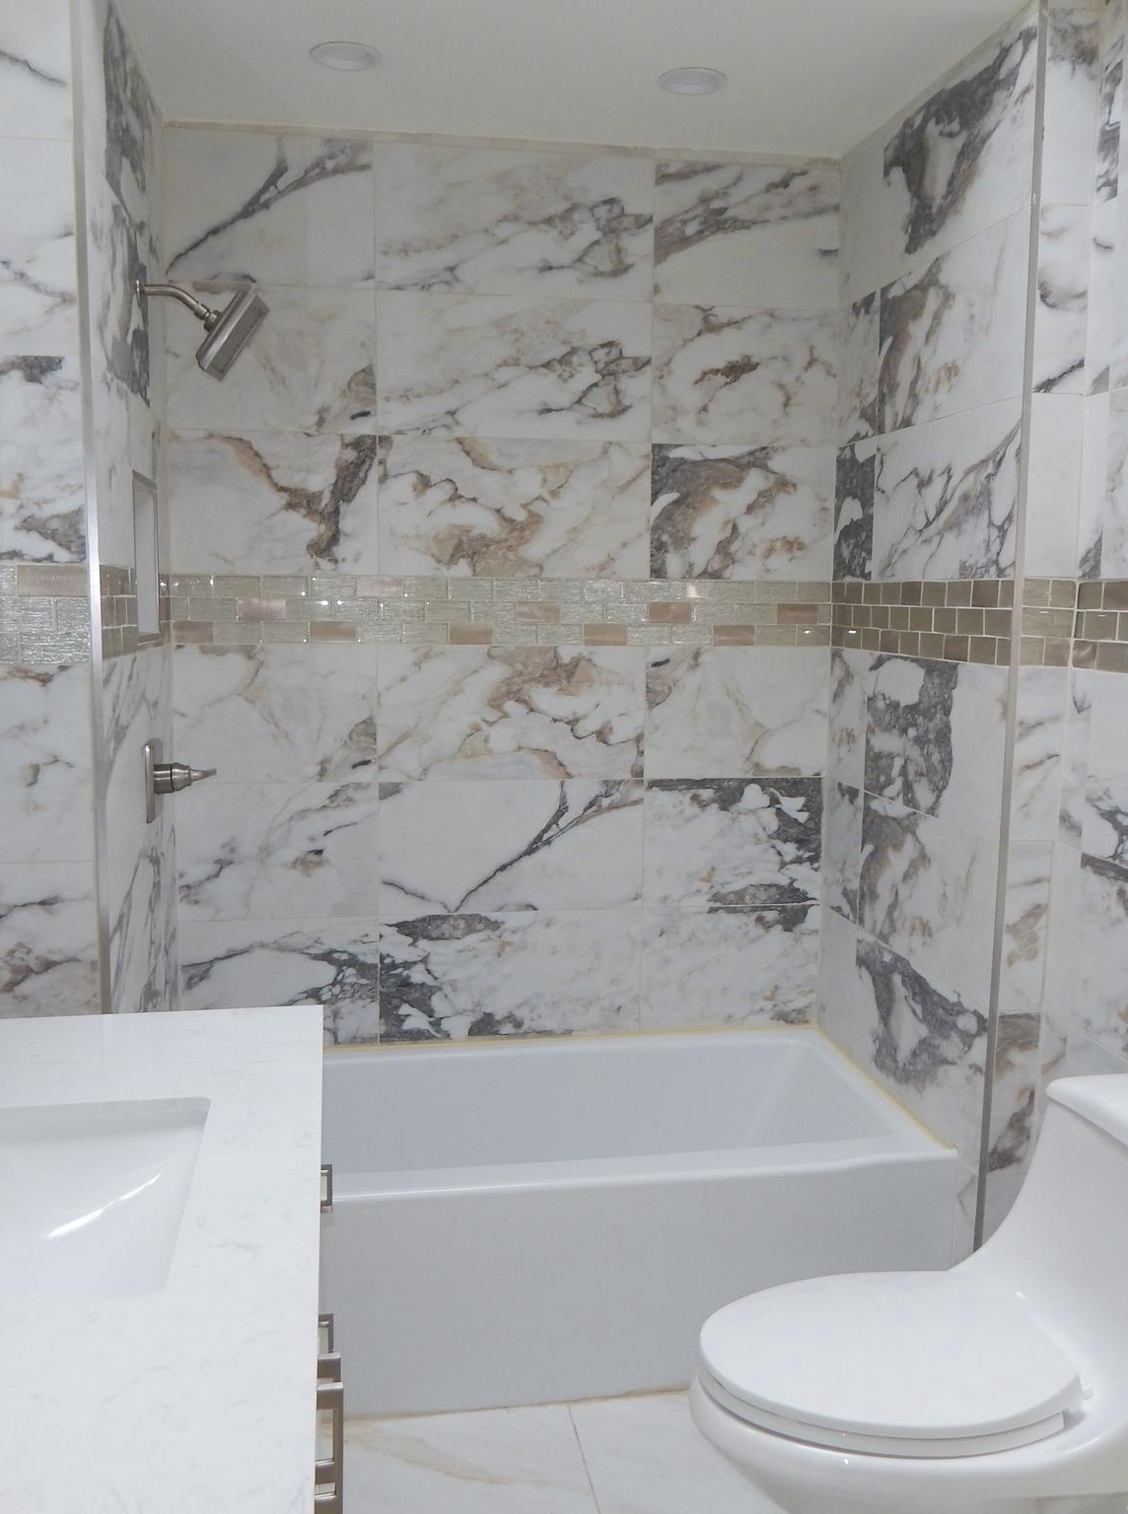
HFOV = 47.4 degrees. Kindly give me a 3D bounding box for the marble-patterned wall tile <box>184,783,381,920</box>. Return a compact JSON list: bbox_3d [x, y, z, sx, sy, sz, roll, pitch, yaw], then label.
[{"bbox_3d":[-0.632,0.210,2.867,0.436,0.305,0.012,-1,7,-8],"label":"marble-patterned wall tile"}]

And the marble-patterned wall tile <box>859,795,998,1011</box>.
[{"bbox_3d":[0.705,0.262,2.525,0.010,0.300,0.589,-1,7,-10],"label":"marble-patterned wall tile"}]

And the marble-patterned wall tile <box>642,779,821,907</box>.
[{"bbox_3d":[0.401,0.201,3.032,0.441,0.305,0.010,-1,7,-10],"label":"marble-patterned wall tile"}]

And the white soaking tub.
[{"bbox_3d":[-0.057,0.898,2.630,1.492,0.408,0.766,-1,7,-10],"label":"white soaking tub"}]

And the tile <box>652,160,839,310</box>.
[{"bbox_3d":[0.416,-1.166,2.861,0.441,0.309,0.010,-1,7,-10],"label":"tile"}]

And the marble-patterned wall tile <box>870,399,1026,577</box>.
[{"bbox_3d":[0.725,-0.494,2.464,0.010,0.305,0.595,-1,7,-11],"label":"marble-patterned wall tile"}]

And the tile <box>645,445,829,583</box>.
[{"bbox_3d":[0.409,-0.554,2.937,0.441,0.305,0.010,-1,7,-10],"label":"tile"}]

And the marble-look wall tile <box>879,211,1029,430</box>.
[{"bbox_3d":[0.717,-0.788,2.398,0.012,0.300,0.591,-1,7,-10],"label":"marble-look wall tile"}]

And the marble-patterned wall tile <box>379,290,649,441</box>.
[{"bbox_3d":[-0.103,-0.851,2.813,0.605,0.305,0.010,-1,7,-10],"label":"marble-patterned wall tile"}]

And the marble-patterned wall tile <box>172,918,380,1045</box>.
[{"bbox_3d":[-0.635,0.513,2.905,0.436,0.300,0.012,-1,7,-8],"label":"marble-patterned wall tile"}]

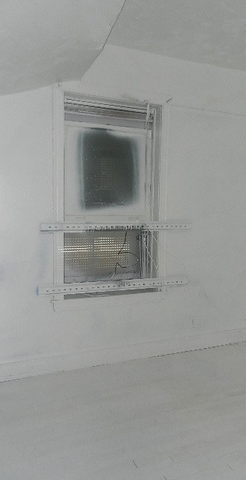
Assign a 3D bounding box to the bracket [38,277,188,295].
[{"bbox_3d":[-0.044,0.385,3.011,1.365,0.052,0.048,-2,4,-22],"label":"bracket"}]

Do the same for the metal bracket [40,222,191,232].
[{"bbox_3d":[-0.018,-0.112,2.990,1.365,0.052,0.048,-2,4,-22],"label":"metal bracket"}]

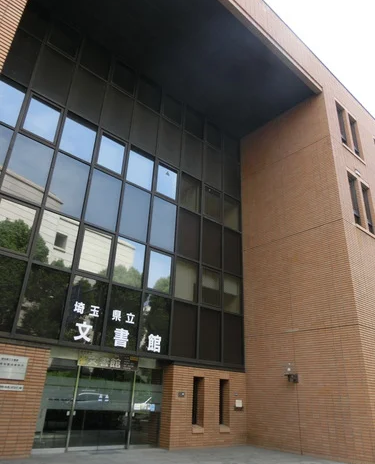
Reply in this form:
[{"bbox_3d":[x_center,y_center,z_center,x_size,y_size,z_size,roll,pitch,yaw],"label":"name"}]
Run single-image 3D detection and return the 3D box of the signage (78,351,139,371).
[{"bbox_3d":[-2.269,3.858,10.677,1.978,0.326,0.038,22,-31,-35],"label":"signage"}]

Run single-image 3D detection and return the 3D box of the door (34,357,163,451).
[{"bbox_3d":[-2.340,4.931,10.268,4.051,2.198,0.115,22,-31,-35],"label":"door"}]

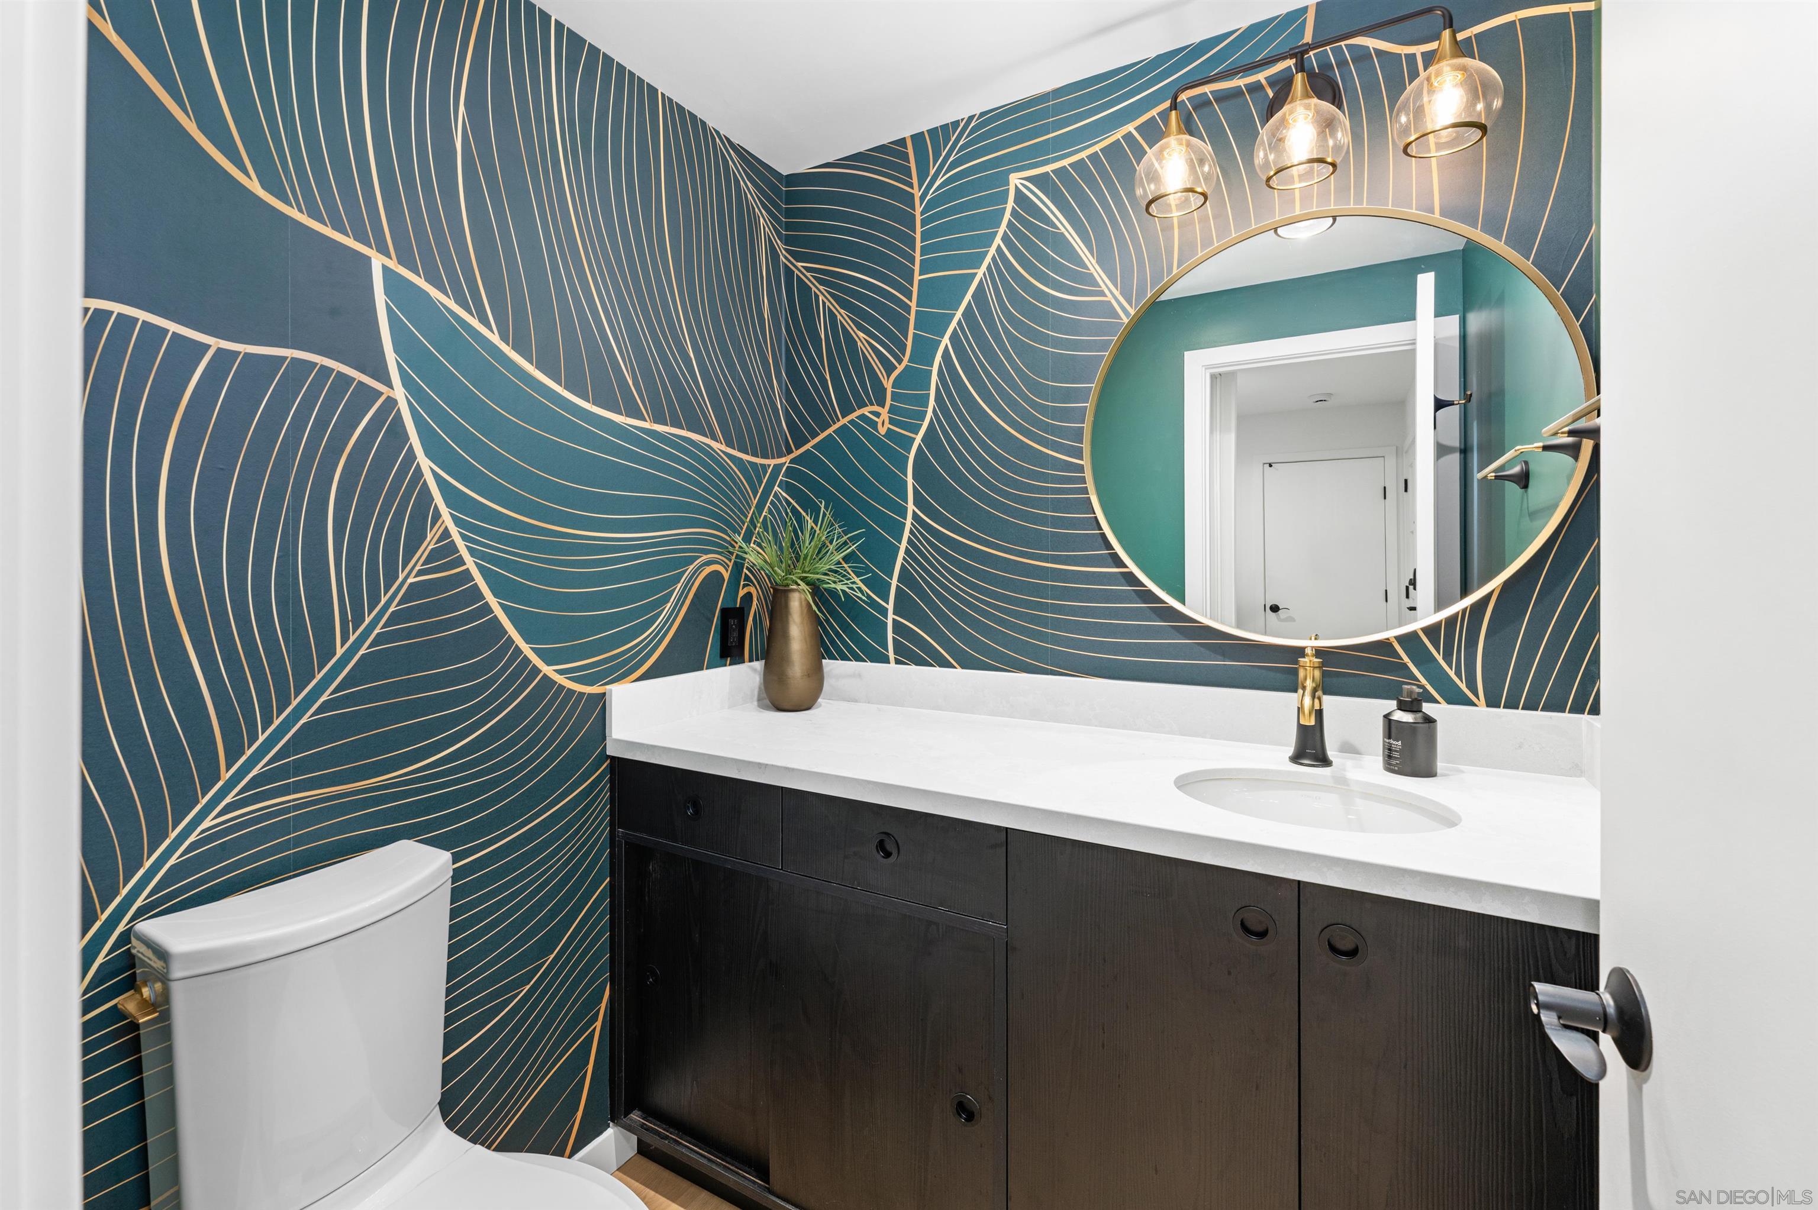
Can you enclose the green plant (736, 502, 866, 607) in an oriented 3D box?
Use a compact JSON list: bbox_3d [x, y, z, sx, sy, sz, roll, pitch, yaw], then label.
[{"bbox_3d":[-0.279,-0.128,1.794,0.330,0.265,0.310,0,2,0],"label":"green plant"}]

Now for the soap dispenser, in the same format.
[{"bbox_3d":[0.886,0.218,1.244,0.079,0.151,0.079,0,2,-9],"label":"soap dispenser"}]

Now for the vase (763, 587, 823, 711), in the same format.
[{"bbox_3d":[-0.295,0.110,1.814,0.155,0.312,0.155,0,2,0],"label":"vase"}]

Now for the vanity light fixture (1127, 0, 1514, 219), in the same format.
[{"bbox_3d":[0.724,-0.883,1.304,0.580,0.300,0.208,1,2,28],"label":"vanity light fixture"}]

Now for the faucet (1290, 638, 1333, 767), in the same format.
[{"bbox_3d":[0.718,0.182,1.254,0.071,0.220,0.172,1,2,28],"label":"faucet"}]

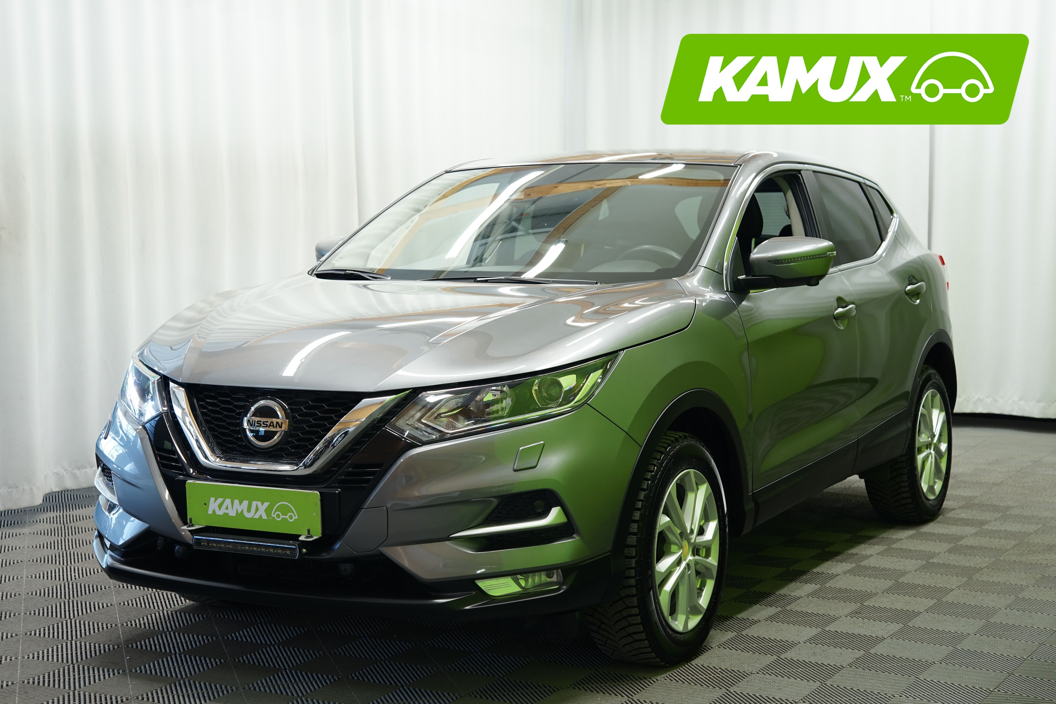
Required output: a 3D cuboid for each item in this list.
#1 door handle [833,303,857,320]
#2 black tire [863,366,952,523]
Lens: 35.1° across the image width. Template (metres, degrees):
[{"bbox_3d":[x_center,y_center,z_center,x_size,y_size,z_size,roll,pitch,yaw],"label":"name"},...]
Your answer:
[{"bbox_3d":[1.153,-0.147,6.075,0.050,0.048,0.205,2,5,29],"label":"door handle"},{"bbox_3d":[1.657,0.386,7.216,0.220,0.680,0.680,2,5,29],"label":"black tire"}]

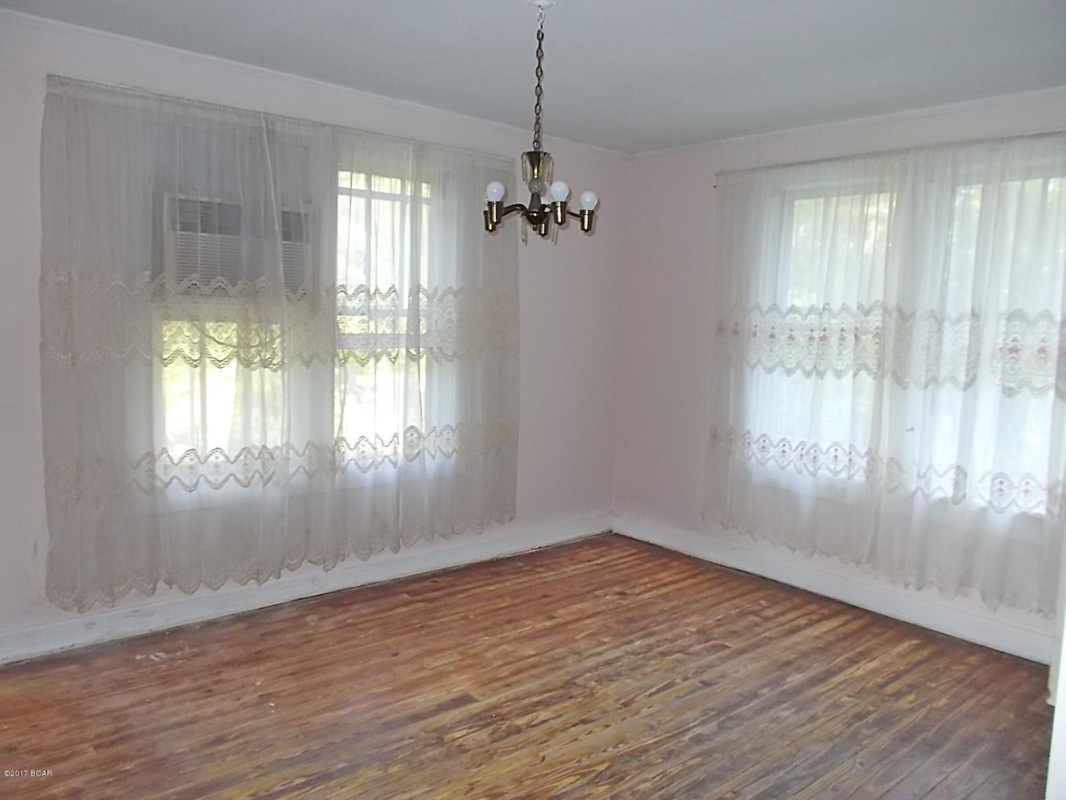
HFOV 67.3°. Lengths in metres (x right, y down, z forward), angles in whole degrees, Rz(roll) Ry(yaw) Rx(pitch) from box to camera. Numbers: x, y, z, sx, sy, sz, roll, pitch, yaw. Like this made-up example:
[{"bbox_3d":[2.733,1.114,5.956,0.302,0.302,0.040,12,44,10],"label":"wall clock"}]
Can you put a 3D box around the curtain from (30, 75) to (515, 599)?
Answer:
[{"bbox_3d":[-1.003,-0.239,3.939,2.435,2.160,0.100,-3,8,-41],"label":"curtain"}]

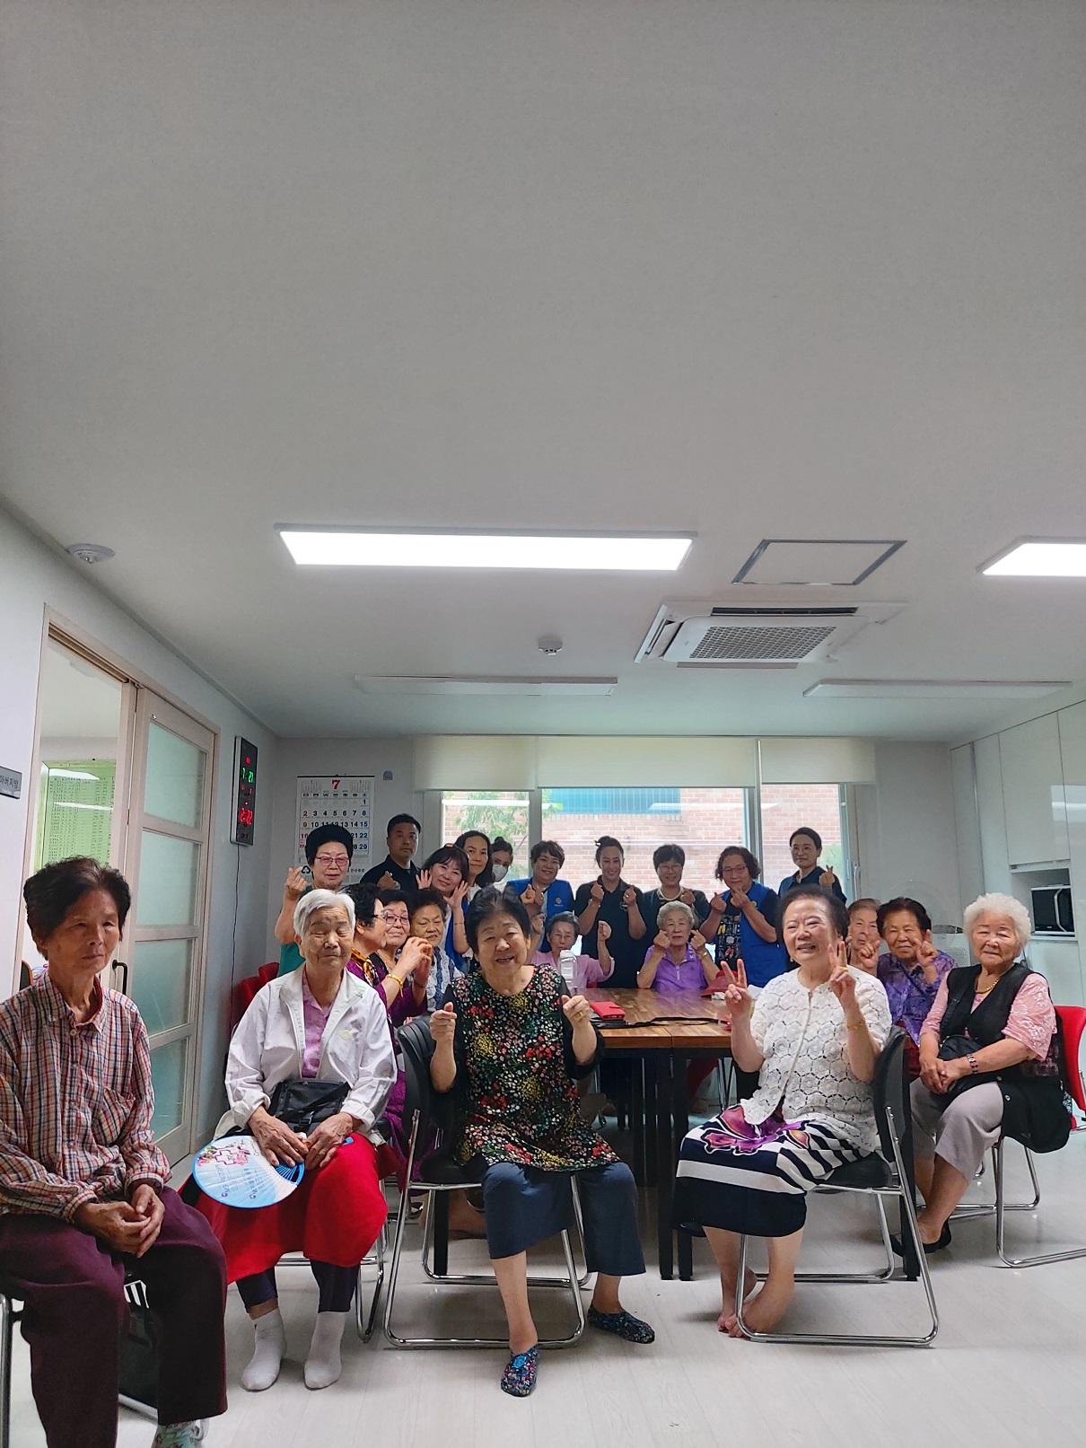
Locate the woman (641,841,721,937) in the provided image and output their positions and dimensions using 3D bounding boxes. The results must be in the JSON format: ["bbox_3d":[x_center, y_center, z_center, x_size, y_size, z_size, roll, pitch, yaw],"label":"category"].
[{"bbox_3d":[0.840,1.506,6.283,0.460,1.565,0.330,-1,-10,3],"label":"woman"}]

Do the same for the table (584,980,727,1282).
[{"bbox_3d":[0.444,1.599,4.502,1.541,0.738,2.329,0,-10,1],"label":"table"}]

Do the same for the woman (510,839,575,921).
[{"bbox_3d":[-0.004,1.465,6.091,0.450,1.570,0.330,0,-11,0],"label":"woman"}]

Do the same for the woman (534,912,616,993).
[{"bbox_3d":[0.194,1.645,5.898,0.500,1.155,0.680,0,-10,-3],"label":"woman"}]

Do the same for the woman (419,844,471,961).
[{"bbox_3d":[-0.484,1.330,5.075,0.450,1.480,0.380,1,-11,-9],"label":"woman"}]

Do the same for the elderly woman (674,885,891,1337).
[{"bbox_3d":[0.704,1.068,2.980,0.540,1.200,0.760,-8,-13,37],"label":"elderly woman"}]

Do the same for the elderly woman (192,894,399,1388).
[{"bbox_3d":[-0.688,1.085,3.001,0.550,1.210,0.770,1,-11,-6],"label":"elderly woman"}]

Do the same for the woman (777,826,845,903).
[{"bbox_3d":[1.595,1.442,6.171,0.450,1.650,0.320,-2,-11,9],"label":"woman"}]

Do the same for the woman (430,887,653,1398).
[{"bbox_3d":[-0.017,1.052,2.888,0.600,1.200,0.680,3,-11,-13],"label":"woman"}]

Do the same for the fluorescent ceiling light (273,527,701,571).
[{"bbox_3d":[-0.174,-0.571,3.363,1.295,0.030,0.320,0,-10,-3],"label":"fluorescent ceiling light"}]

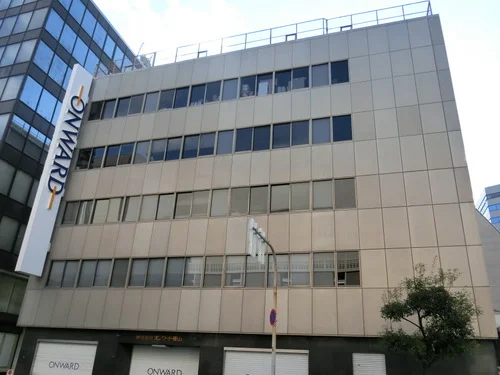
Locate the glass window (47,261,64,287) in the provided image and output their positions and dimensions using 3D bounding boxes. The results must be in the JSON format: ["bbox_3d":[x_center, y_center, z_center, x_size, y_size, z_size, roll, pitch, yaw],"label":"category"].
[{"bbox_3d":[-10.314,4.632,22.408,0.927,1.442,0.100,-5,-25,18],"label":"glass window"}]

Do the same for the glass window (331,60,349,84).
[{"bbox_3d":[4.708,-6.065,21.946,0.894,1.432,0.100,-5,-26,18],"label":"glass window"}]

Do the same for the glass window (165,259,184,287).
[{"bbox_3d":[-3.623,4.122,20.268,0.927,1.442,0.100,-5,-25,18],"label":"glass window"}]

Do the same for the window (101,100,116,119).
[{"bbox_3d":[-9.117,-5.026,26.991,0.950,1.470,0.100,-5,-25,18],"label":"window"}]

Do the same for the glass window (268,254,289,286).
[{"bbox_3d":[1.299,3.723,18.704,0.927,1.442,0.100,-5,-25,18],"label":"glass window"}]

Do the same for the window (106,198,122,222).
[{"bbox_3d":[-7.597,1.290,23.487,0.950,1.470,0.100,-5,-25,18],"label":"window"}]

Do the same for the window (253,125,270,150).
[{"bbox_3d":[0.606,-2.516,21.491,0.879,1.431,0.100,-5,-25,18],"label":"window"}]

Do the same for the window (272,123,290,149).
[{"bbox_3d":[1.606,-2.623,21.276,0.935,1.445,0.090,-5,-25,18],"label":"window"}]

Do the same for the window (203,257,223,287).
[{"bbox_3d":[-1.800,4.032,20.107,0.950,1.470,0.100,-5,-25,18],"label":"window"}]

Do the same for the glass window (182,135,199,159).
[{"bbox_3d":[-3.227,-2.208,23.108,0.927,1.442,0.100,-5,-25,18],"label":"glass window"}]

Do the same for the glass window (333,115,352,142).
[{"bbox_3d":[4.836,-3.071,21.920,1.012,1.573,0.100,-5,-24,17],"label":"glass window"}]

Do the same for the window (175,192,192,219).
[{"bbox_3d":[-3.388,0.914,21.451,0.952,1.428,0.090,-5,-25,18],"label":"window"}]

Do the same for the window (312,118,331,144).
[{"bbox_3d":[3.600,-2.809,20.962,0.927,1.442,0.100,-5,-25,18],"label":"window"}]

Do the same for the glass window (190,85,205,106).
[{"bbox_3d":[-3.008,-5.302,24.117,0.901,1.411,0.090,-5,-25,18],"label":"glass window"}]

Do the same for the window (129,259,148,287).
[{"bbox_3d":[-5.688,4.336,21.371,0.950,1.470,0.100,-5,-25,18],"label":"window"}]

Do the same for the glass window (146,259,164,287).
[{"bbox_3d":[-4.751,4.274,21.062,0.950,1.470,0.100,-5,-25,18],"label":"glass window"}]

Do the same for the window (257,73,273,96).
[{"bbox_3d":[0.806,-5.625,22.884,0.879,1.417,0.100,-5,-25,18],"label":"window"}]

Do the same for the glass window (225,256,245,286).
[{"bbox_3d":[-0.678,3.801,18.976,0.879,1.442,0.100,-5,-25,18],"label":"glass window"}]

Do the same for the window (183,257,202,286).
[{"bbox_3d":[-2.647,3.981,19.806,1.003,1.445,0.090,-5,-25,18],"label":"window"}]

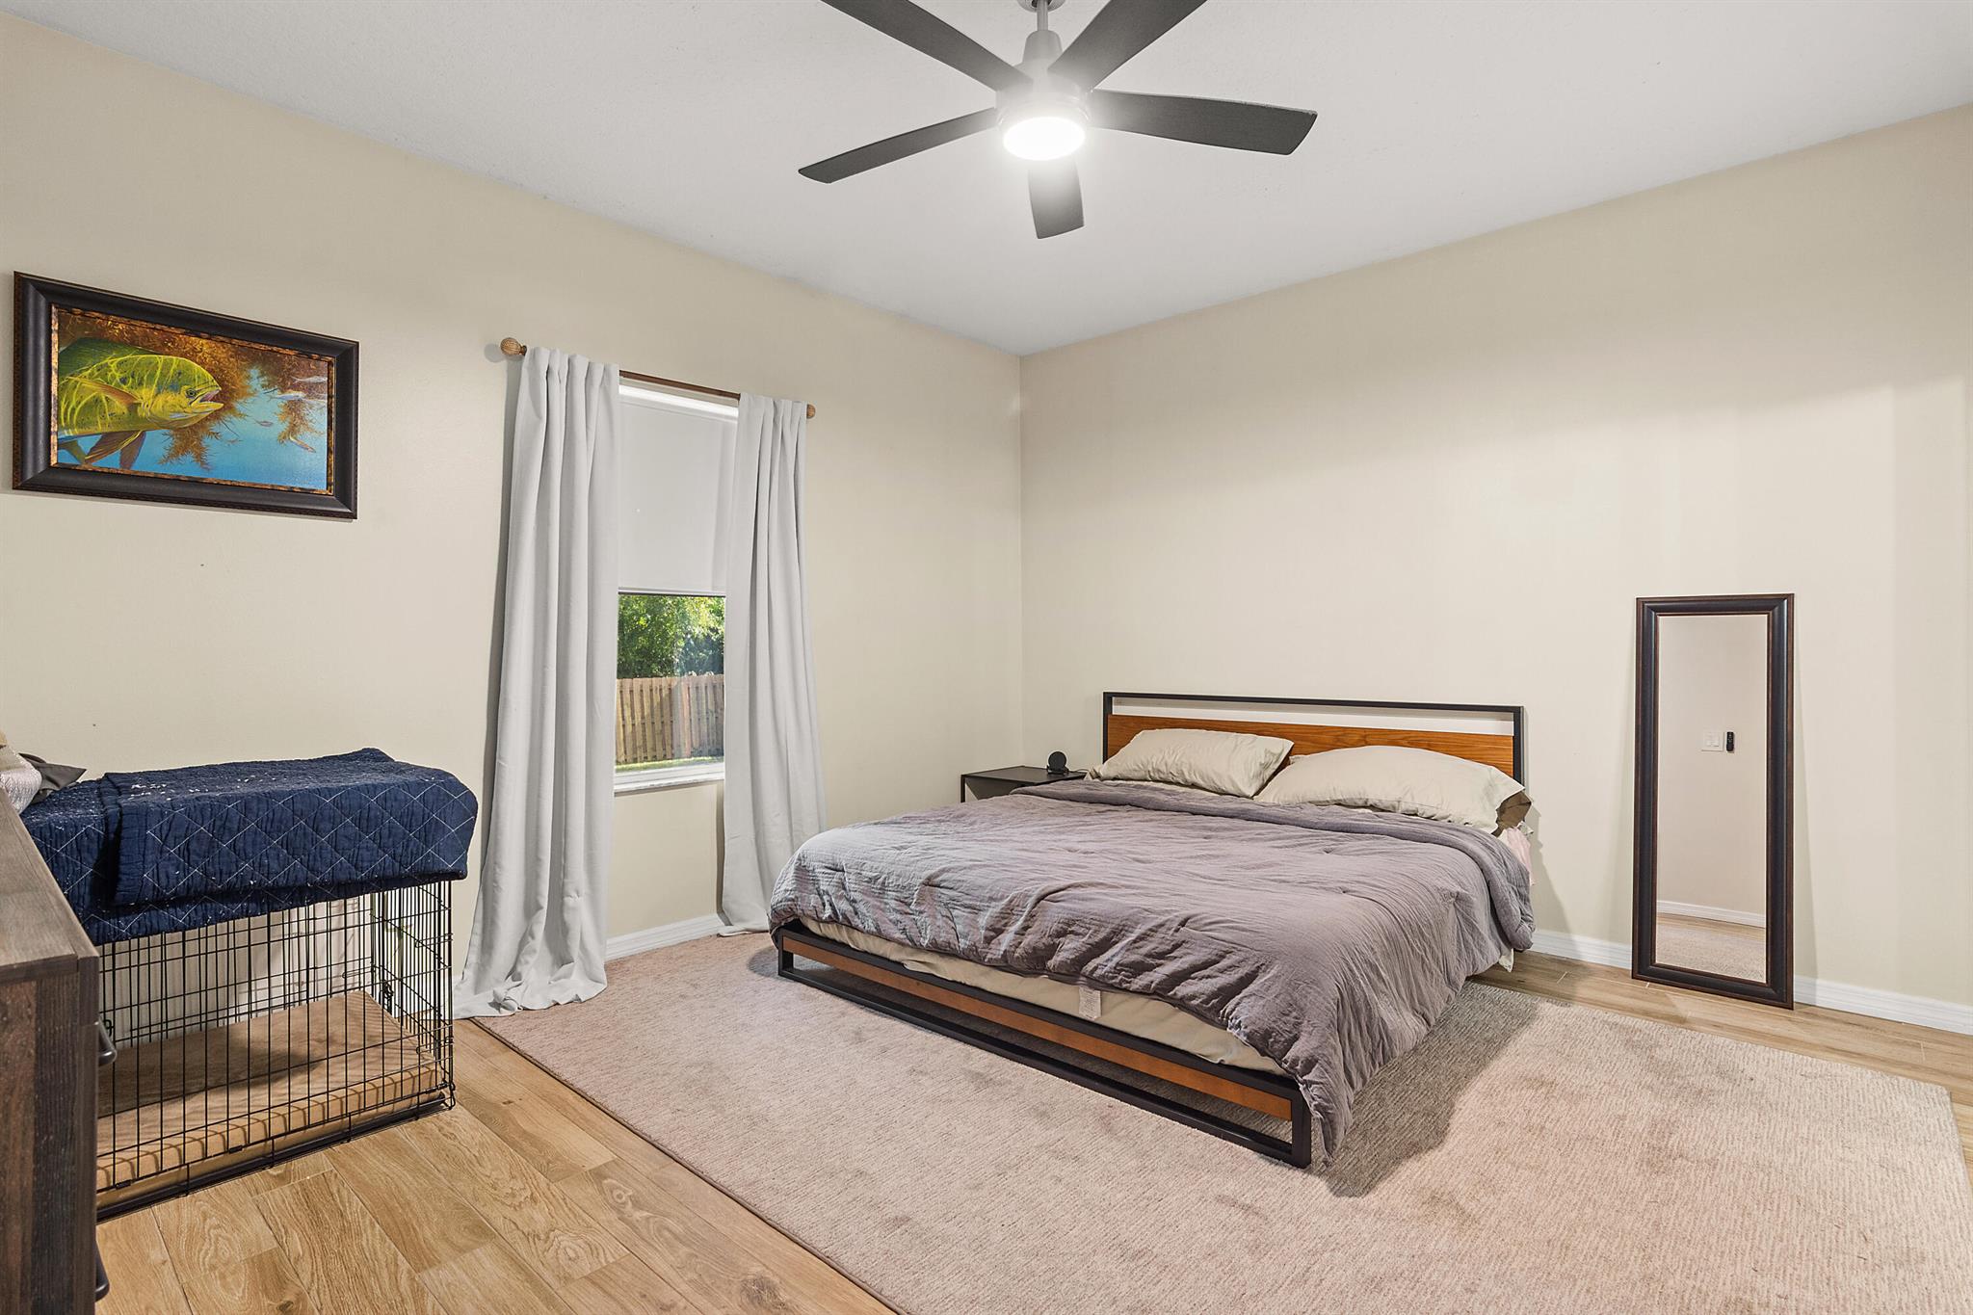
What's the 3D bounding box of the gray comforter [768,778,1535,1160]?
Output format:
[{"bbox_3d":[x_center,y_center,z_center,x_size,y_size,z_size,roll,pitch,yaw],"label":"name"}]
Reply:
[{"bbox_3d":[0.572,0.878,3.290,2.120,0.500,1.800,1,1,40],"label":"gray comforter"}]

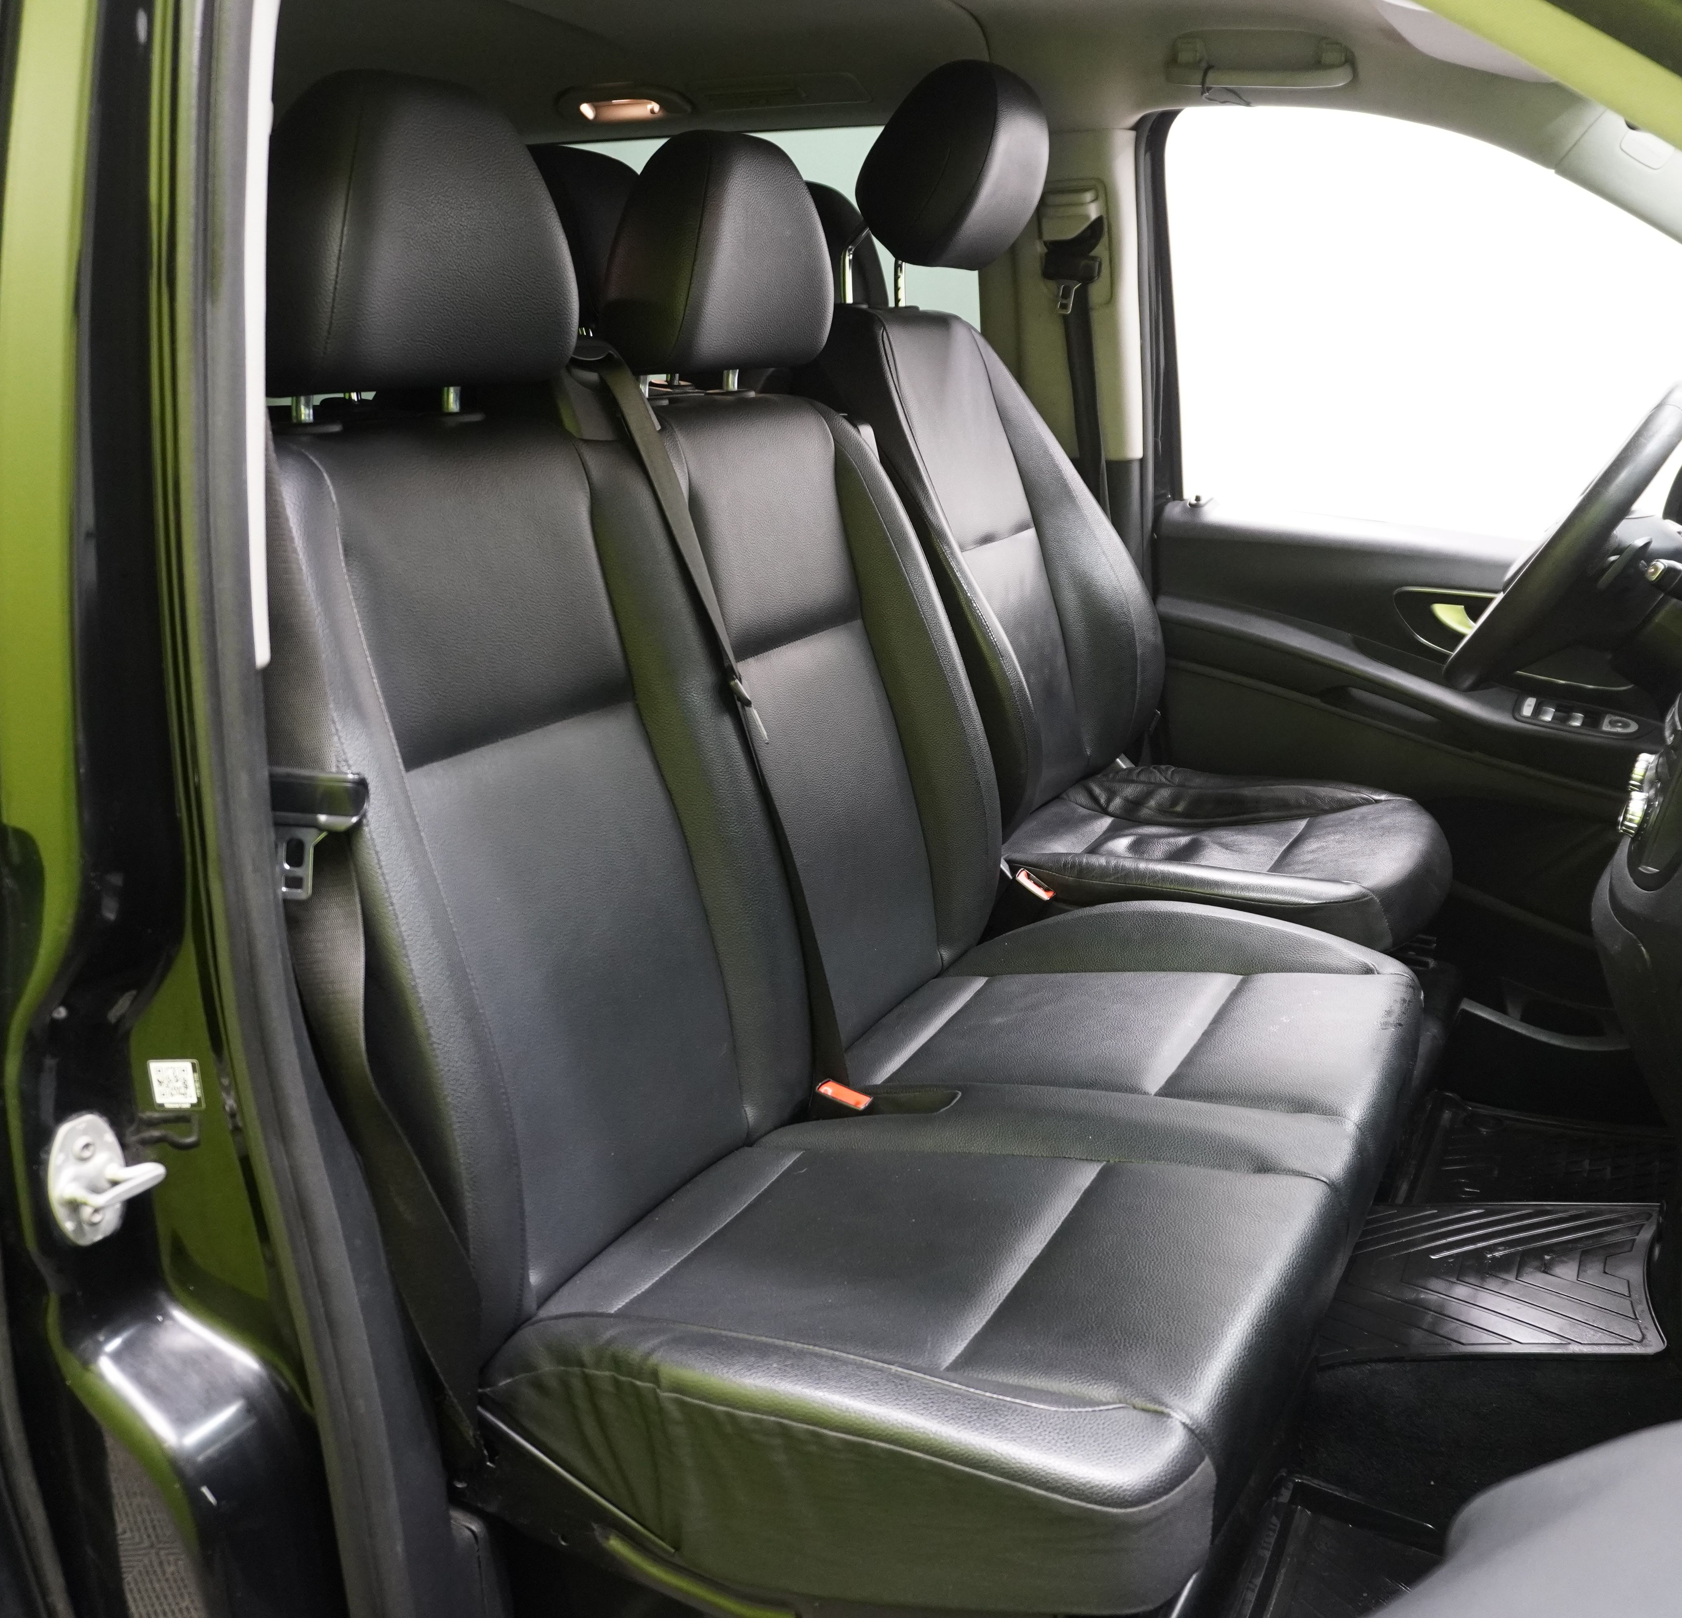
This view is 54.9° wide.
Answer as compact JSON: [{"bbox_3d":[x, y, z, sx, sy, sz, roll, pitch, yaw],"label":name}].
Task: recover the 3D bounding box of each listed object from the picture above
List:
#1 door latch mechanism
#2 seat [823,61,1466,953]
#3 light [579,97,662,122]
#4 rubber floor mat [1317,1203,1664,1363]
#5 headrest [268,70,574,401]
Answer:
[{"bbox_3d":[-0.430,0.218,0.957,0.037,0.076,0.046,9,21,28],"label":"door latch mechanism"},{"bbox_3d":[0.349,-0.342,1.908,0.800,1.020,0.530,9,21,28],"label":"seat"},{"bbox_3d":[-0.308,-0.981,2.271,0.140,0.030,0.050,9,21,28],"label":"light"},{"bbox_3d":[0.591,0.433,1.509,0.340,0.020,0.250,-9,11,32],"label":"rubber floor mat"},{"bbox_3d":[-0.329,-0.420,1.184,0.120,0.232,0.275,9,21,28],"label":"headrest"}]

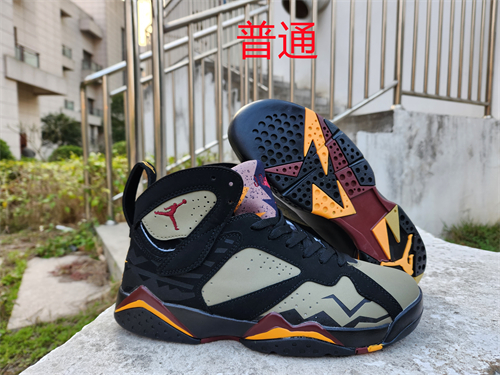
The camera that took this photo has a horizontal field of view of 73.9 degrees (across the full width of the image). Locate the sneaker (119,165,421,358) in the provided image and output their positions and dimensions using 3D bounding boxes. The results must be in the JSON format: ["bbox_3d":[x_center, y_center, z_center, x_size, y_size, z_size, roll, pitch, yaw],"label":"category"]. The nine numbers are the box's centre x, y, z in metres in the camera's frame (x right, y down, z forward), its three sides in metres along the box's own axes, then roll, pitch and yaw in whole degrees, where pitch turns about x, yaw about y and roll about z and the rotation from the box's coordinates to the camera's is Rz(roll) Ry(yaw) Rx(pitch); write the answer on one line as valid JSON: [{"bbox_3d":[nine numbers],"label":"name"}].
[{"bbox_3d":[0.014,0.056,0.321,0.295,0.161,0.109,0,4,5],"label":"sneaker"}]

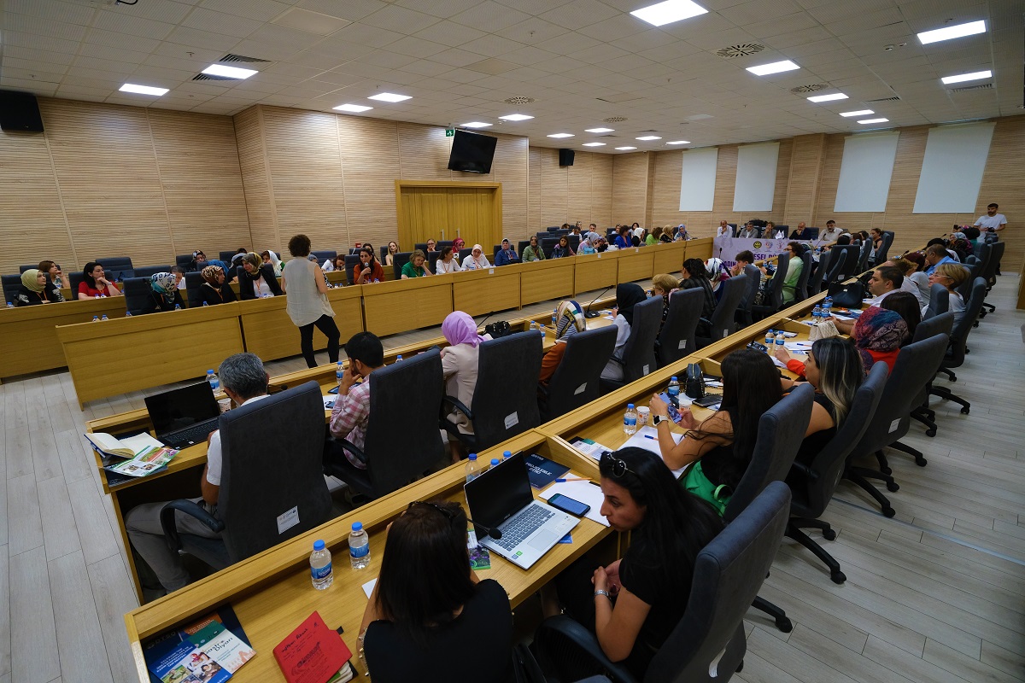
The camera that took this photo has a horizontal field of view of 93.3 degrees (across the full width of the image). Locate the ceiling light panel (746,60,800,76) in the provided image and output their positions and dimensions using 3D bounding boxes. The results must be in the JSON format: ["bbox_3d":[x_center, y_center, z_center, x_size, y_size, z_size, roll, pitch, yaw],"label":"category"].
[{"bbox_3d":[3.638,-3.817,6.747,0.570,0.050,0.570,14,21,43],"label":"ceiling light panel"}]

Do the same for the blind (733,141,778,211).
[{"bbox_3d":[7.740,-5.219,15.453,0.060,2.030,1.190,-16,21,-42],"label":"blind"}]

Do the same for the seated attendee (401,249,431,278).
[{"bbox_3d":[-1.467,-0.861,7.687,0.780,1.151,0.520,14,21,43],"label":"seated attendee"}]

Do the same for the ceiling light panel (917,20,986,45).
[{"bbox_3d":[4.960,-3.493,5.463,0.580,0.040,0.580,14,22,43],"label":"ceiling light panel"}]

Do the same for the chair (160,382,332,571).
[{"bbox_3d":[-1.239,0.757,2.373,0.670,1.120,0.640,8,18,29],"label":"chair"}]

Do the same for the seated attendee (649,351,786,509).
[{"bbox_3d":[0.976,0.644,2.429,0.780,1.250,0.520,13,21,41],"label":"seated attendee"}]

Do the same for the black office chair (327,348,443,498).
[{"bbox_3d":[-0.754,0.606,2.890,0.670,1.120,0.640,11,19,36],"label":"black office chair"}]

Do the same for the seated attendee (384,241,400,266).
[{"bbox_3d":[-2.245,-1.331,9.561,0.500,1.245,0.800,-11,19,-32],"label":"seated attendee"}]

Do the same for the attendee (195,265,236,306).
[{"bbox_3d":[-3.446,-0.311,5.802,0.780,1.160,0.520,9,18,32],"label":"attendee"}]

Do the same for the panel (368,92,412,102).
[{"bbox_3d":[-2.044,-4.068,8.051,0.580,0.040,0.580,14,22,43],"label":"panel"}]

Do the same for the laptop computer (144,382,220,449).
[{"bbox_3d":[-1.700,0.385,2.585,0.290,0.225,0.325,10,19,34],"label":"laptop computer"}]

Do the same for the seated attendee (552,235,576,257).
[{"bbox_3d":[1.177,-1.706,10.786,0.550,1.260,0.800,-11,18,-31],"label":"seated attendee"}]

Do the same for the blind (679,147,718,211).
[{"bbox_3d":[6.500,-5.619,16.964,1.221,2.034,0.060,14,22,43],"label":"blind"}]

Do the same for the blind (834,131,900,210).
[{"bbox_3d":[9.620,-4.564,13.202,1.193,1.997,0.070,14,21,43],"label":"blind"}]

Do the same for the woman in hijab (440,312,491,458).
[{"bbox_3d":[-0.322,0.380,3.457,0.780,1.240,0.520,12,20,39],"label":"woman in hijab"}]

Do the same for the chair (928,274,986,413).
[{"bbox_3d":[4.516,-0.119,5.244,0.670,1.120,0.640,14,21,43],"label":"chair"}]

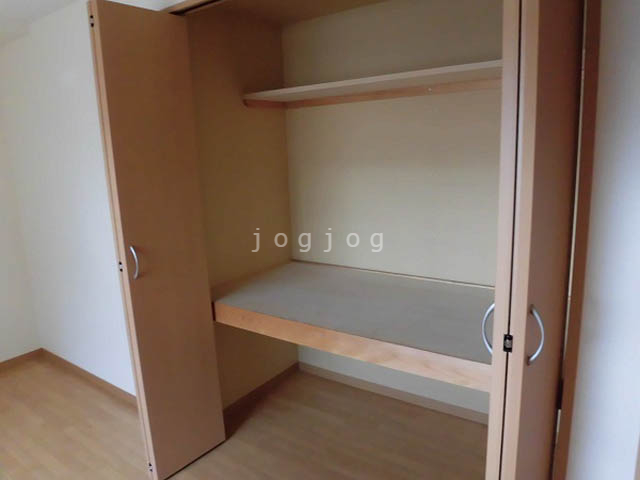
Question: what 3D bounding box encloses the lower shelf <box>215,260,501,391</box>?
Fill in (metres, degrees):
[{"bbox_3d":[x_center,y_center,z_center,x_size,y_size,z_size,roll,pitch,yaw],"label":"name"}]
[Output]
[{"bbox_3d":[0.281,0.318,2.070,1.677,0.094,0.837,5,13,34],"label":"lower shelf"}]

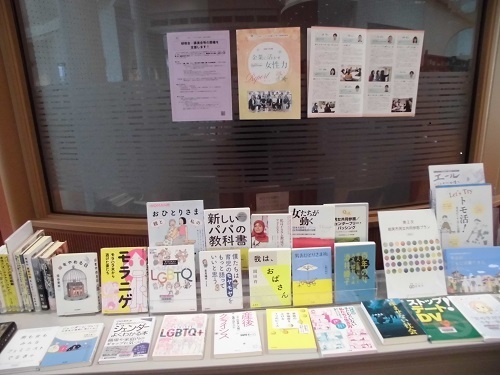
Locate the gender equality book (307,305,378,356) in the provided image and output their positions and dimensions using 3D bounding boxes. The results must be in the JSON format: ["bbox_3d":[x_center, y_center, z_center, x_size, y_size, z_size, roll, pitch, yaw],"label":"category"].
[{"bbox_3d":[0.271,0.429,1.135,0.151,0.010,0.209,-2,16,-3],"label":"gender equality book"}]

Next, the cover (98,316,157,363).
[{"bbox_3d":[-0.353,0.447,1.107,0.128,0.012,0.189,-3,16,-5],"label":"cover"}]

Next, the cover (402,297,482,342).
[{"bbox_3d":[0.572,0.397,1.139,0.149,0.010,0.206,-2,16,-1],"label":"cover"}]

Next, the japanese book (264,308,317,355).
[{"bbox_3d":[0.121,0.429,1.133,0.133,0.015,0.189,-1,16,1],"label":"japanese book"}]

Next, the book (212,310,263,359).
[{"bbox_3d":[-0.037,0.425,1.098,0.129,0.011,0.186,-3,16,-3],"label":"book"}]

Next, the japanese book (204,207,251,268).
[{"bbox_3d":[-0.070,0.174,1.248,0.148,0.210,0.013,-3,11,-3],"label":"japanese book"}]

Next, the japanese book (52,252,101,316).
[{"bbox_3d":[-0.563,0.317,1.224,0.130,0.188,0.018,-3,3,-6],"label":"japanese book"}]

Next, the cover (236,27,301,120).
[{"bbox_3d":[0.066,-0.381,1.281,0.210,0.297,0.004,0,16,4],"label":"cover"}]

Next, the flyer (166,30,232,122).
[{"bbox_3d":[-0.166,-0.372,1.275,0.210,0.297,0.004,-3,16,-5],"label":"flyer"}]

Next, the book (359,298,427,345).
[{"bbox_3d":[0.443,0.412,1.163,0.129,0.020,0.185,-2,16,-1],"label":"book"}]

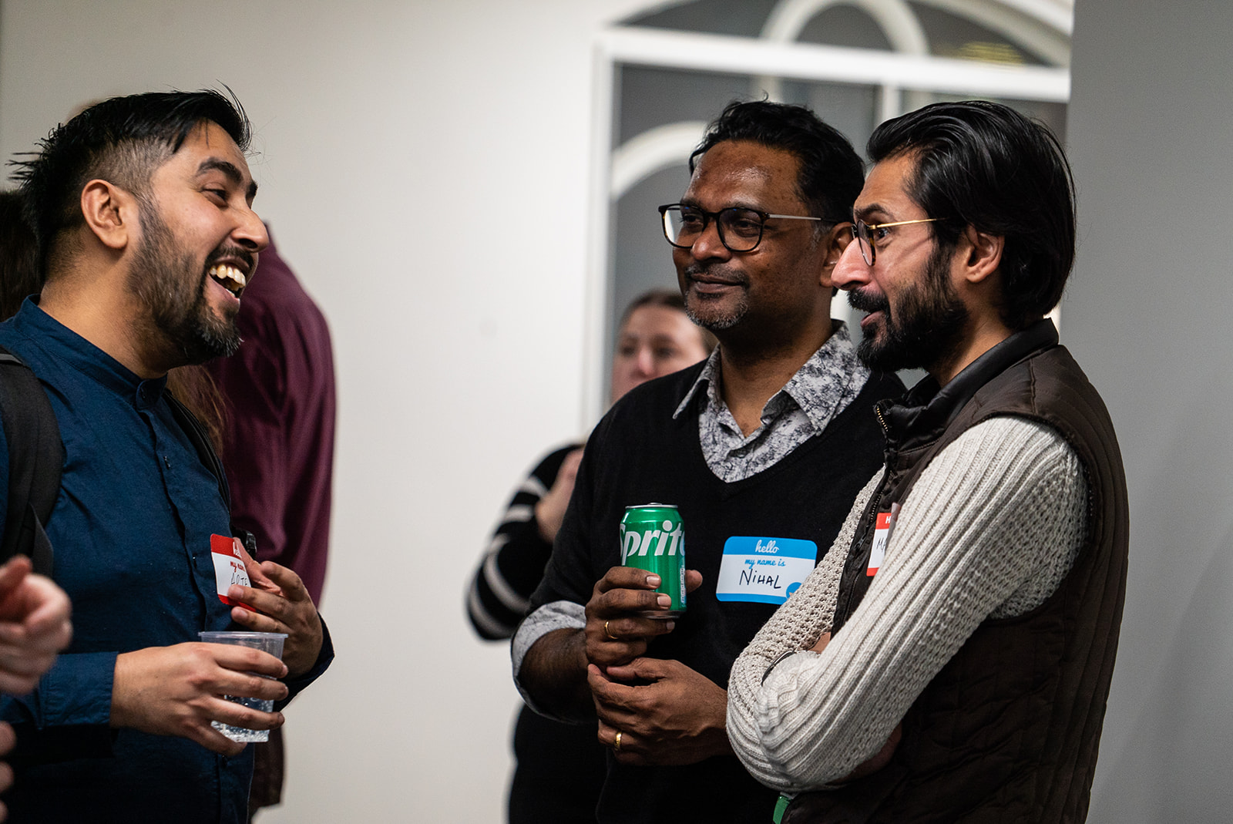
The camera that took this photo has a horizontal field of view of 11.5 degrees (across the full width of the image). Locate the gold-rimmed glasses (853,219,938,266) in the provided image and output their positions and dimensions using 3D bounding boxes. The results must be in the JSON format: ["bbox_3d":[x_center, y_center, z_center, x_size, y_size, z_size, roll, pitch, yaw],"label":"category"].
[{"bbox_3d":[0.310,-0.171,6.060,0.143,0.050,0.138,-4,1,-12],"label":"gold-rimmed glasses"}]

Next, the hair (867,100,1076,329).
[{"bbox_3d":[0.352,-0.195,6.080,0.205,0.222,0.178,-1,1,-12],"label":"hair"}]

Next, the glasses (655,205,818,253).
[{"bbox_3d":[0.142,-0.191,6.390,0.143,0.052,0.145,3,0,36],"label":"glasses"}]

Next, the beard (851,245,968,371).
[{"bbox_3d":[0.284,-0.103,6.060,0.108,0.128,0.140,-2,1,-12],"label":"beard"}]

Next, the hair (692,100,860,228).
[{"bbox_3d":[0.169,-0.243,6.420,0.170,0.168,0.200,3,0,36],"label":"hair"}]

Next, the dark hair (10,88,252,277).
[{"bbox_3d":[-0.472,-0.223,5.980,0.232,0.182,0.172,-3,0,24],"label":"dark hair"}]

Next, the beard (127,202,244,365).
[{"bbox_3d":[-0.400,-0.124,5.950,0.105,0.155,0.140,-3,0,24],"label":"beard"}]

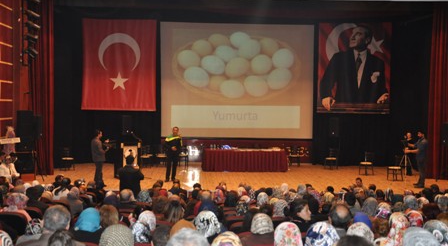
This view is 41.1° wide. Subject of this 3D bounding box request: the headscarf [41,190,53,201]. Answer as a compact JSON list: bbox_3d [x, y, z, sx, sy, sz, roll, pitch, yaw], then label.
[{"bbox_3d":[-2.849,1.224,9.604,0.210,0.260,0.250,1,2,6],"label":"headscarf"}]

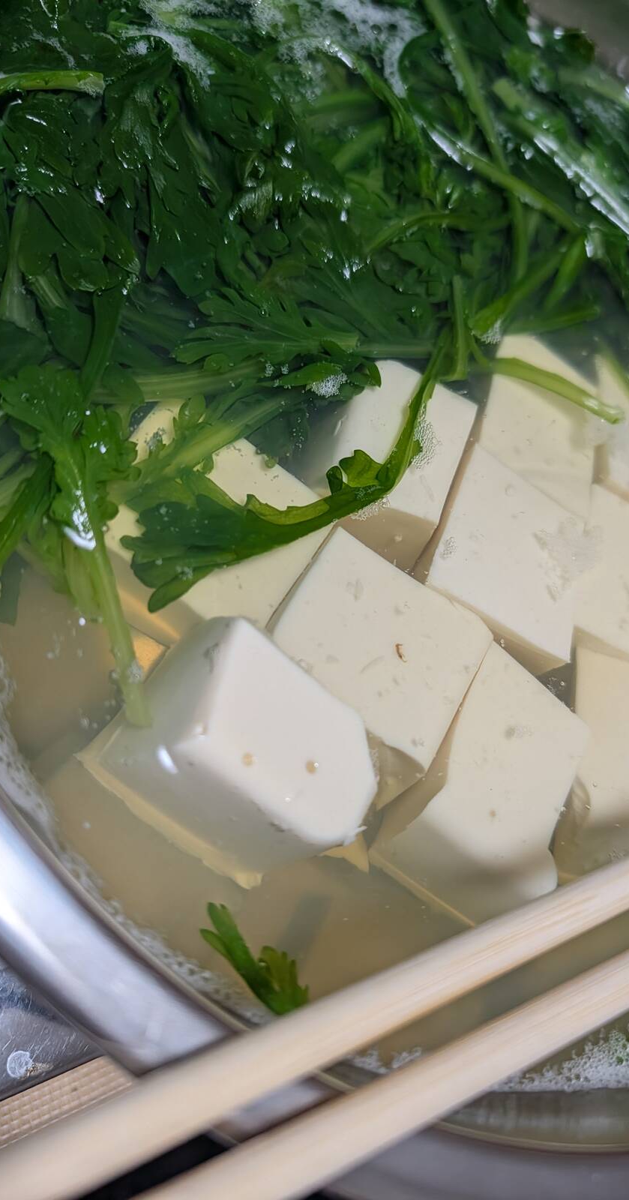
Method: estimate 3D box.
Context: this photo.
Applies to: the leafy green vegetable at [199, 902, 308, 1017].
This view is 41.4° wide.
[{"bbox_3d":[-0.008,0.053,0.123,0.022,0.006,0.008,50,60,-6],"label":"leafy green vegetable"}]

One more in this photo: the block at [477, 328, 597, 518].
[{"bbox_3d":[0.038,-0.031,0.168,0.027,0.024,0.029,23,66,-19],"label":"block"}]

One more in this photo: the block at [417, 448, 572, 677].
[{"bbox_3d":[0.035,-0.006,0.179,0.034,0.029,0.034,28,64,-18],"label":"block"}]

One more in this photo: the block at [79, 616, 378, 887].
[{"bbox_3d":[-0.013,0.024,0.138,0.035,0.026,0.025,41,54,-21],"label":"block"}]

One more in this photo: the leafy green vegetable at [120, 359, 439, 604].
[{"bbox_3d":[0.000,-0.017,0.131,0.068,0.015,0.019,-36,93,-30],"label":"leafy green vegetable"}]

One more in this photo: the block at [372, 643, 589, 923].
[{"bbox_3d":[0.028,0.029,0.141,0.025,0.024,0.030,38,52,-5],"label":"block"}]

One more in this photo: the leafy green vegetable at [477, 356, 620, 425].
[{"bbox_3d":[0.053,-0.047,0.184,0.040,0.005,0.008,14,69,-23],"label":"leafy green vegetable"}]

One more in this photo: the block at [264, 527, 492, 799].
[{"bbox_3d":[0.006,0.011,0.137,0.032,0.024,0.027,37,60,-5],"label":"block"}]

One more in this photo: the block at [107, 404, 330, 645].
[{"bbox_3d":[-0.022,-0.010,0.154,0.034,0.027,0.028,32,63,-15],"label":"block"}]

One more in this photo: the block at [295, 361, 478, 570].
[{"bbox_3d":[0.010,-0.023,0.147,0.021,0.024,0.027,23,66,-19],"label":"block"}]

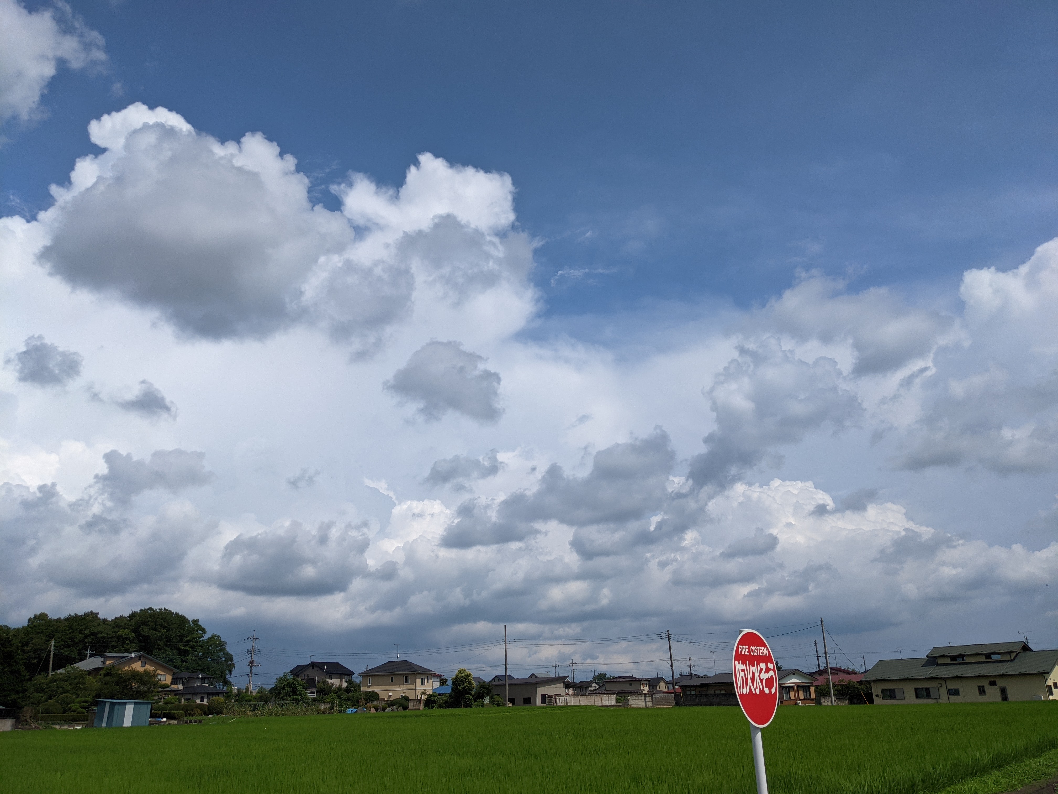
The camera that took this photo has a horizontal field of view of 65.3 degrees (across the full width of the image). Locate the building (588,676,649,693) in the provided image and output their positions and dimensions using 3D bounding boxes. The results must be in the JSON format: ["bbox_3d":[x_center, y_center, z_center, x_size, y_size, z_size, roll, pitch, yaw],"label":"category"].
[{"bbox_3d":[17.690,57.072,161.291,9.500,5.500,7.500,-8,-21,19],"label":"building"}]

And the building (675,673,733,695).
[{"bbox_3d":[27.453,41.629,117.888,12.000,4.700,7.000,-12,-22,26],"label":"building"}]

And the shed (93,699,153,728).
[{"bbox_3d":[-23.318,18.438,47.463,1.700,2.000,2.500,-13,-23,30],"label":"shed"}]

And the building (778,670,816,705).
[{"bbox_3d":[32.449,36.490,103.012,5.400,4.600,6.500,1,-20,-6],"label":"building"}]

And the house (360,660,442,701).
[{"bbox_3d":[-21.046,46.370,132.572,10.600,7.600,7.300,-7,-21,15],"label":"house"}]

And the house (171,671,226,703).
[{"bbox_3d":[-52.656,47.318,132.255,8.500,6.900,7.000,1,-20,-8],"label":"house"}]

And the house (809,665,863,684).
[{"bbox_3d":[46.632,43.454,124.651,8.500,5.300,6.200,-12,-23,28],"label":"house"}]

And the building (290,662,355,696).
[{"bbox_3d":[-32.808,46.266,131.286,8.400,7.600,7.000,-8,-21,17],"label":"building"}]

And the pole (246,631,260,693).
[{"bbox_3d":[-41.206,41.096,122.991,1.600,12.000,0.900,3,-20,-12],"label":"pole"}]

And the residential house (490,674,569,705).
[{"bbox_3d":[-0.302,43.135,120.514,6.600,4.600,10.000,16,-26,-39],"label":"residential house"}]

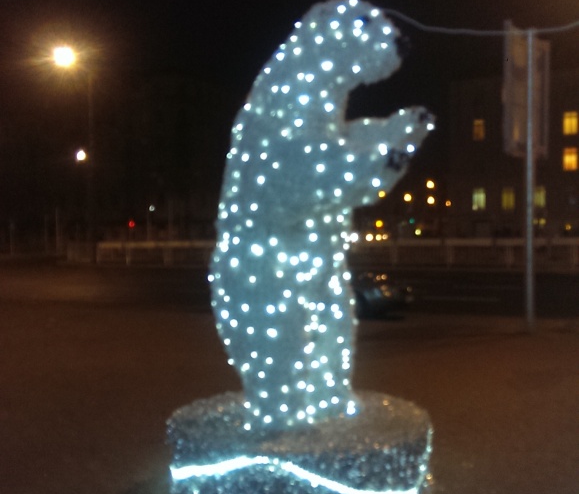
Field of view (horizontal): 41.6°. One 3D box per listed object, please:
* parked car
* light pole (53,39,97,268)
[{"bbox_3d":[0.480,0.640,16.700,4.250,1.460,1.750,1,1,34],"label":"parked car"},{"bbox_3d":[-11.300,-4.900,40.000,1.900,11.200,0.400,-1,1,-32],"label":"light pole"}]

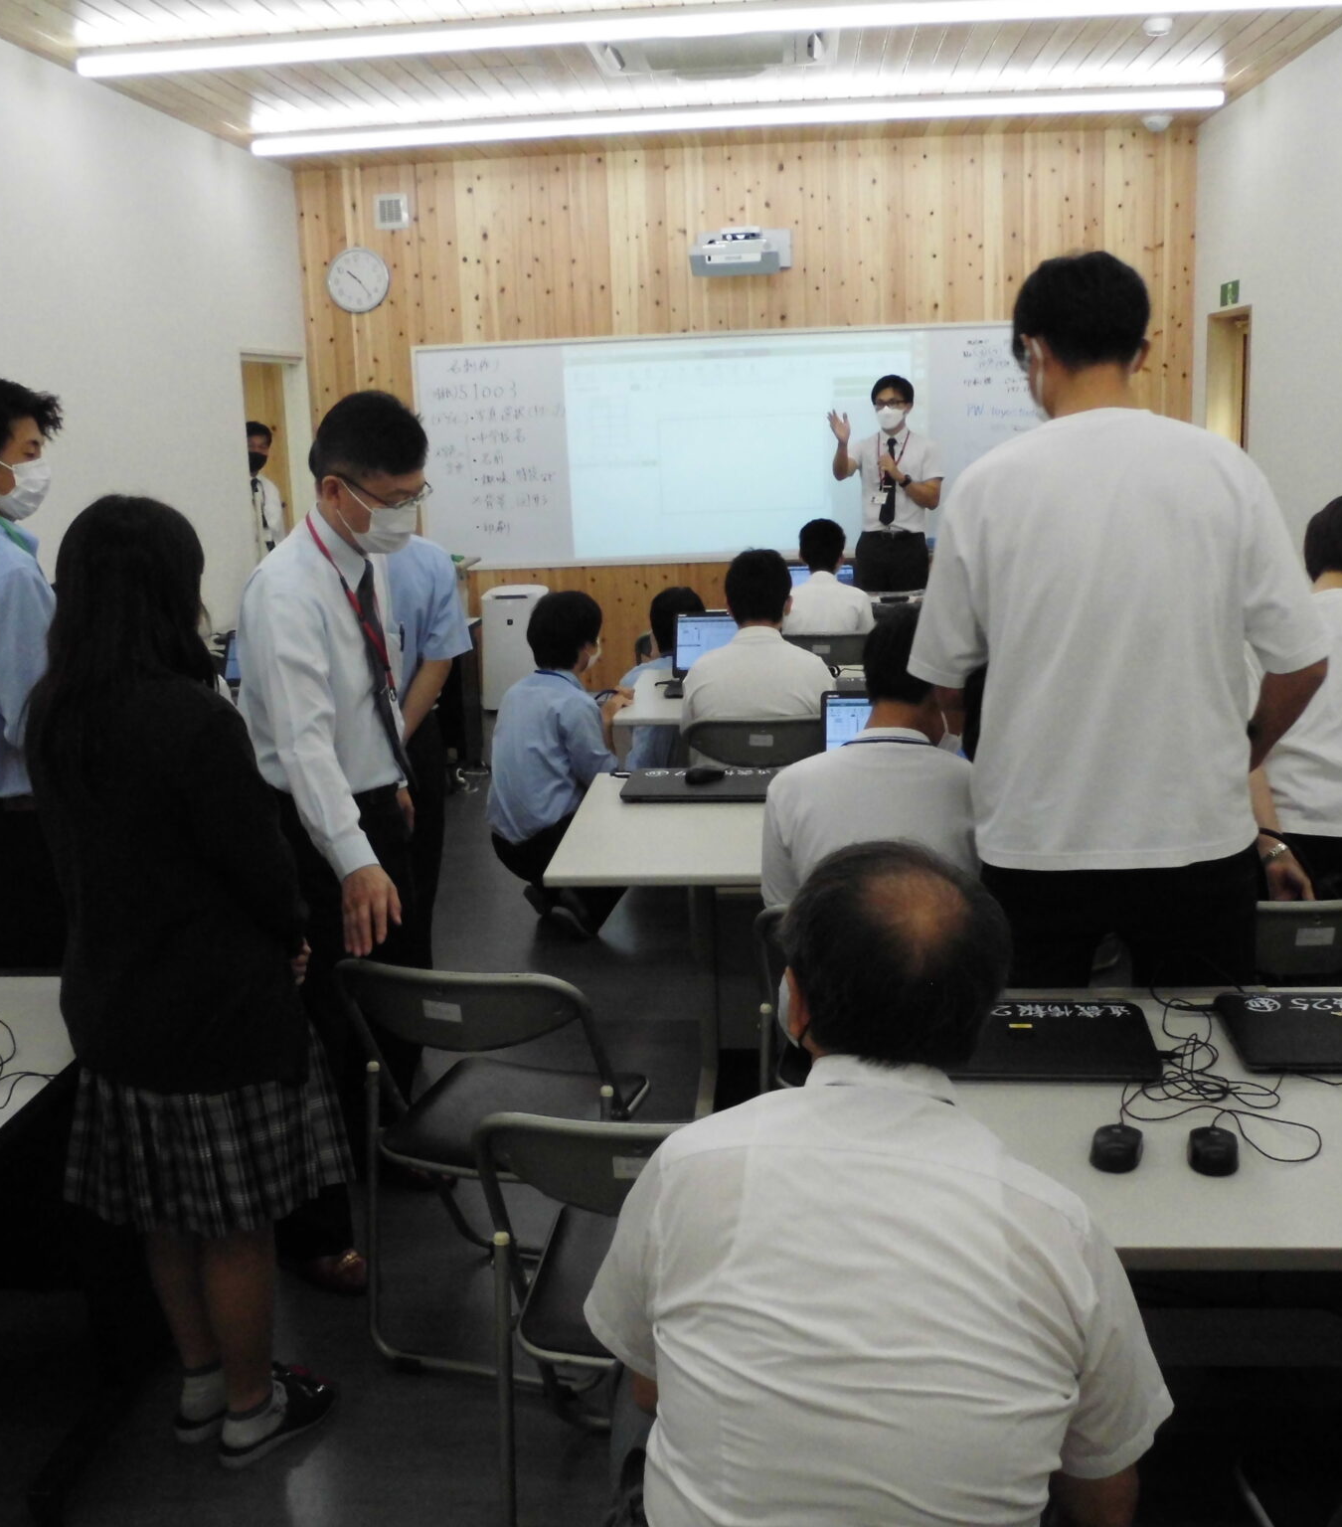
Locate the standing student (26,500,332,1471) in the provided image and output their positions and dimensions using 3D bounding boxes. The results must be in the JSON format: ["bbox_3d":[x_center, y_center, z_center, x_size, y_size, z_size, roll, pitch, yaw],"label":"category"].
[{"bbox_3d":[-0.752,0.375,2.386,0.440,1.560,0.370,10,18,41],"label":"standing student"}]

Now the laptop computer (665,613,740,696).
[{"bbox_3d":[0.195,-0.370,5.106,0.370,0.240,0.280,-1,13,5],"label":"laptop computer"}]

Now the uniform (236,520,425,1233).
[{"bbox_3d":[-0.648,0.232,2.993,0.340,1.450,0.480,3,14,21],"label":"uniform"}]

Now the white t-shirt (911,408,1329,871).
[{"bbox_3d":[0.709,-0.195,2.514,0.630,0.730,0.340,-1,13,3],"label":"white t-shirt"}]

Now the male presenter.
[{"bbox_3d":[0.985,-0.891,7.008,0.540,1.730,0.400,1,14,13],"label":"male presenter"}]

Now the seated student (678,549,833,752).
[{"bbox_3d":[0.265,-0.039,4.591,0.480,1.240,0.700,0,13,7],"label":"seated student"}]

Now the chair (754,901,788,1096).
[{"bbox_3d":[0.415,0.576,3.075,0.460,0.760,0.470,-1,13,5],"label":"chair"}]

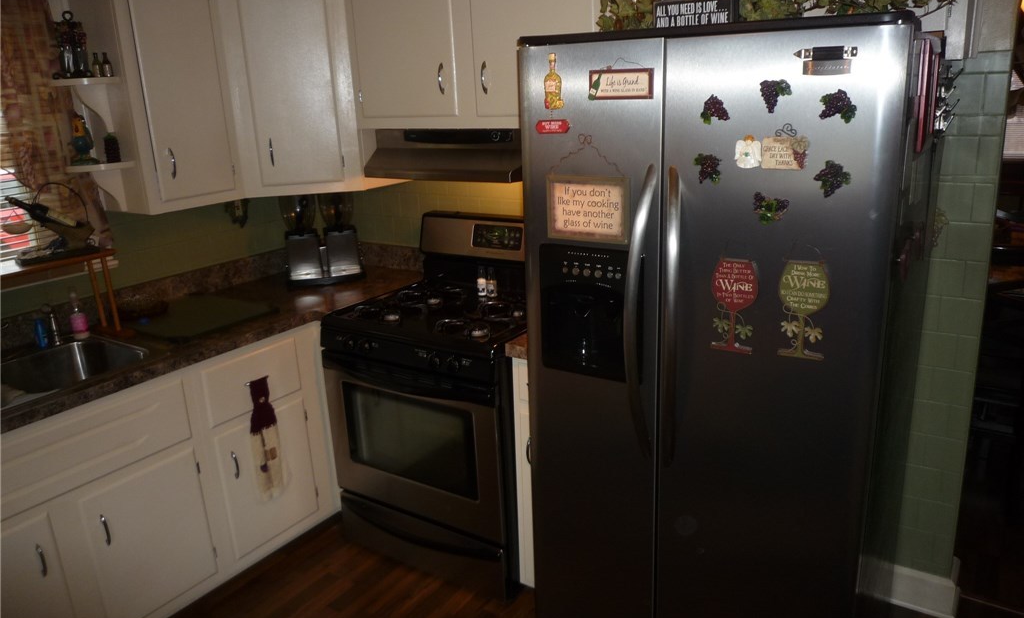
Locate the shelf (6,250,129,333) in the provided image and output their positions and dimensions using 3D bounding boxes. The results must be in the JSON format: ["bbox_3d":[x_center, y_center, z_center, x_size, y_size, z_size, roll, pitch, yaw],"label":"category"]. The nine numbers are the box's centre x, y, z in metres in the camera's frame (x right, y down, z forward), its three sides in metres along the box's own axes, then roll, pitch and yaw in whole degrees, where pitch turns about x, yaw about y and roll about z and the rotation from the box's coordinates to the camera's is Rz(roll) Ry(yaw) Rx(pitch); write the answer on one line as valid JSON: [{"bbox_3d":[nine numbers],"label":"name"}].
[{"bbox_3d":[-1.561,0.030,2.180,0.210,0.287,0.780,8,20,33],"label":"shelf"}]

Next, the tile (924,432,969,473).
[{"bbox_3d":[1.318,0.444,2.251,0.109,0.108,0.009,8,19,33],"label":"tile"}]

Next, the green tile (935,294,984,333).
[{"bbox_3d":[1.296,0.023,2.132,0.110,0.108,0.009,8,19,33],"label":"green tile"}]

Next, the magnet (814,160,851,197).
[{"bbox_3d":[0.638,-0.259,1.472,0.060,0.071,0.014,8,20,32],"label":"magnet"}]

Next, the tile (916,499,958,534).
[{"bbox_3d":[1.310,0.647,2.277,0.108,0.108,0.008,8,20,32],"label":"tile"}]

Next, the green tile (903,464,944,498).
[{"bbox_3d":[1.285,0.543,2.305,0.108,0.108,0.009,8,19,33],"label":"green tile"}]

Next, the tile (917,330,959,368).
[{"bbox_3d":[1.231,0.119,2.152,0.108,0.108,0.008,8,20,32],"label":"tile"}]

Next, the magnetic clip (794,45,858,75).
[{"bbox_3d":[0.599,-0.474,1.418,0.112,0.051,0.028,8,19,31],"label":"magnetic clip"}]

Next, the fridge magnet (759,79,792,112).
[{"bbox_3d":[0.532,-0.430,1.491,0.062,0.065,0.015,6,18,27],"label":"fridge magnet"}]

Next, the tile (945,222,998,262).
[{"bbox_3d":[1.285,-0.186,2.073,0.110,0.108,0.009,8,19,33],"label":"tile"}]

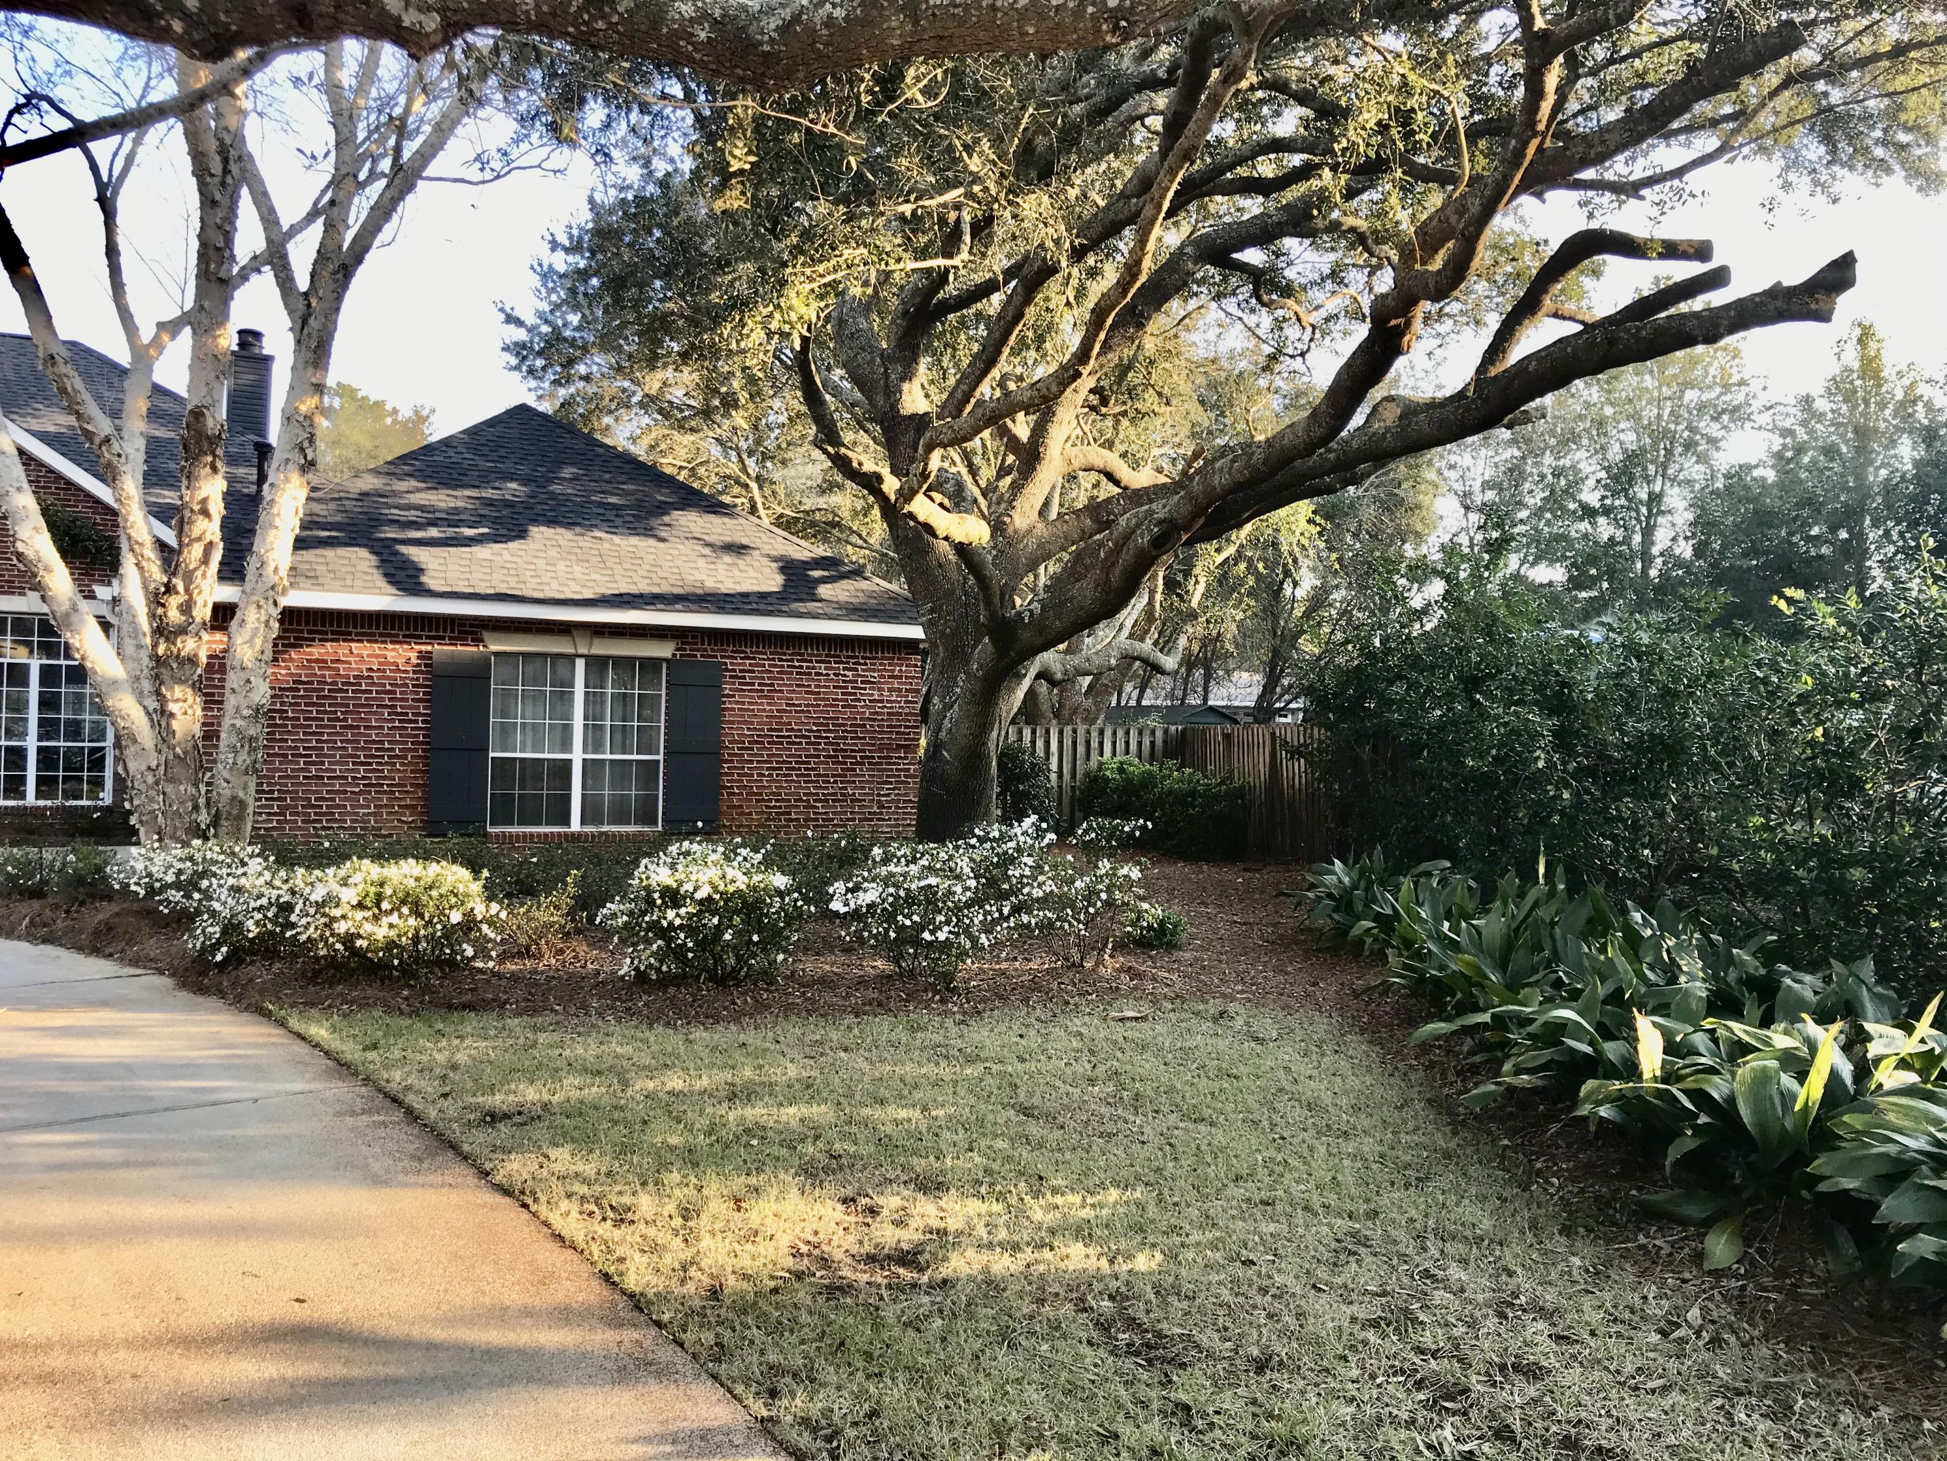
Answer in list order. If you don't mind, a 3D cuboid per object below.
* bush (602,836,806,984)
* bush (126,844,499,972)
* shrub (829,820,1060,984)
[{"bbox_3d":[-1.817,1.222,10.600,1.400,0.980,1.300,1,-1,0],"label":"bush"},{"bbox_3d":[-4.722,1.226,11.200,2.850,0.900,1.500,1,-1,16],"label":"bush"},{"bbox_3d":[-0.207,1.195,11.000,1.600,1.100,1.400,1,-1,-10],"label":"shrub"}]

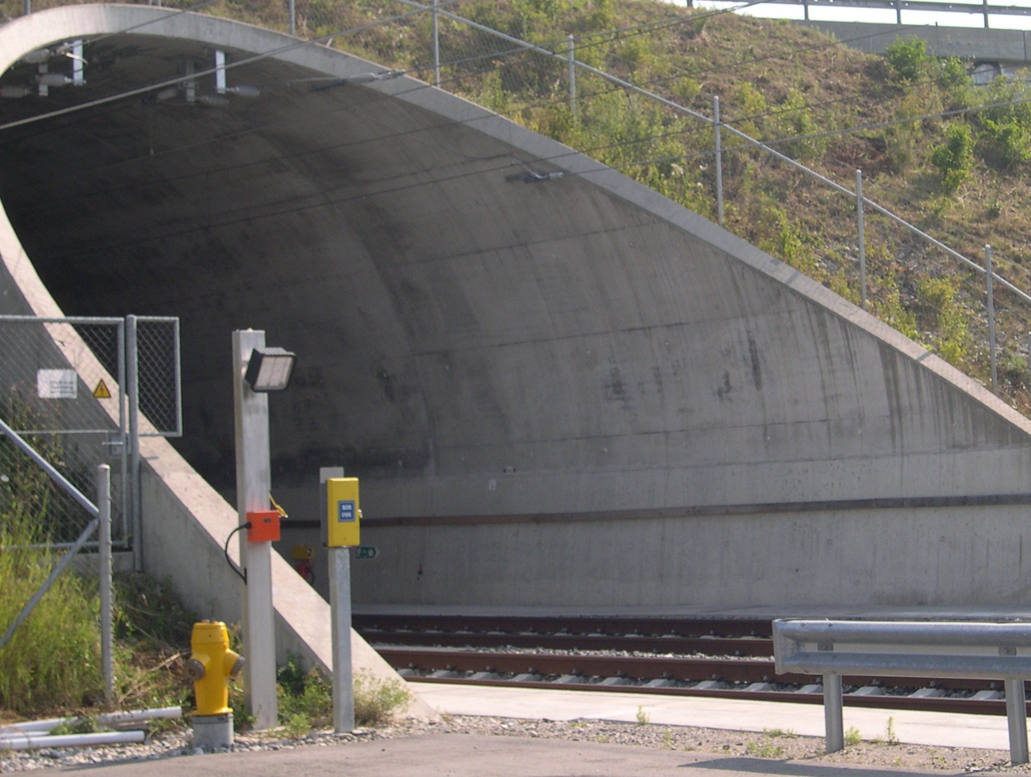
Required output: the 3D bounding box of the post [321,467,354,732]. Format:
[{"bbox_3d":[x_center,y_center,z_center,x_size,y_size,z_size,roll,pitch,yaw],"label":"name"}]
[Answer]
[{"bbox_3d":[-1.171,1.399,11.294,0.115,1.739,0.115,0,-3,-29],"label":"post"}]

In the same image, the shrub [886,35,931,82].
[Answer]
[{"bbox_3d":[9.696,-8.135,42.000,1.100,1.100,1.000,-3,-3,11],"label":"shrub"}]

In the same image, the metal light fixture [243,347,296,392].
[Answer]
[{"bbox_3d":[-1.728,-0.128,12.000,0.265,0.275,0.140,-2,29,-40],"label":"metal light fixture"}]

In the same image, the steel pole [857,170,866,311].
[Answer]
[{"bbox_3d":[5.089,-2.173,25.054,0.062,2.101,0.062,-4,-4,37],"label":"steel pole"}]

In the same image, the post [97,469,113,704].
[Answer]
[{"bbox_3d":[-2.976,1.426,12.345,0.080,1.764,0.080,-1,-3,-15],"label":"post"}]

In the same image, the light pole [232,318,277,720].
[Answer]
[{"bbox_3d":[-1.786,0.965,11.669,0.172,2.712,0.172,-1,-3,-25],"label":"light pole"}]

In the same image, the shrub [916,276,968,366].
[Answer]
[{"bbox_3d":[6.425,-1.018,25.600,0.760,1.280,0.750,-3,-3,11],"label":"shrub"}]

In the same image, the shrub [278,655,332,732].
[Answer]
[{"bbox_3d":[-1.517,2.199,12.250,0.380,0.530,0.380,-2,-3,-6],"label":"shrub"}]

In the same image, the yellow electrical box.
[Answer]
[{"bbox_3d":[-1.125,0.812,11.150,0.188,0.450,0.108,0,-3,-29],"label":"yellow electrical box"}]

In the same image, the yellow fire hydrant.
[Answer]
[{"bbox_3d":[-2.028,1.993,11.450,0.390,0.830,0.310,-1,-3,-25],"label":"yellow fire hydrant"}]

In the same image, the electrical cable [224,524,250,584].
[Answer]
[{"bbox_3d":[-1.871,1.106,11.420,0.155,0.400,0.090,-1,-3,-26],"label":"electrical cable"}]

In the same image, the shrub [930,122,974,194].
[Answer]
[{"bbox_3d":[8.334,-4.409,32.500,0.800,1.300,0.750,-3,-3,10],"label":"shrub"}]

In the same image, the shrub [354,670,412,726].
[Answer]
[{"bbox_3d":[-0.954,2.230,12.250,0.400,0.370,0.360,-2,-3,-6],"label":"shrub"}]

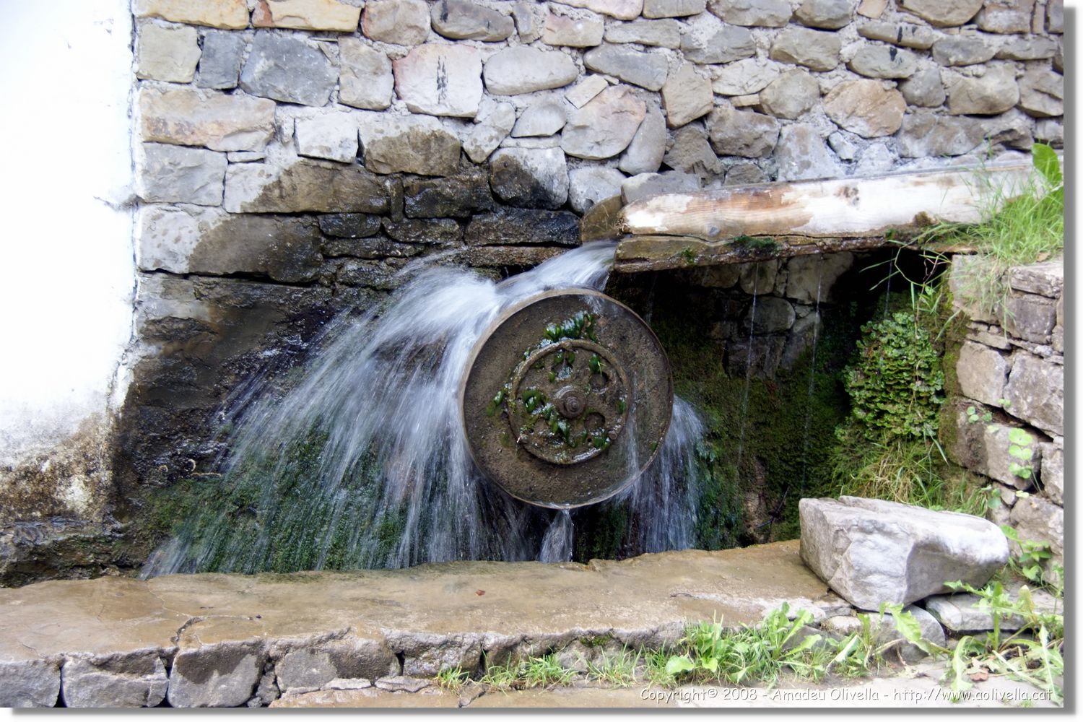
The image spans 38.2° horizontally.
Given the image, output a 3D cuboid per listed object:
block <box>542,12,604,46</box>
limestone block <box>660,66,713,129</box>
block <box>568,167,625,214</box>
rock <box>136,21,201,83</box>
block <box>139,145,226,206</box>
[{"bbox_3d":[0.069,-0.897,4.216,0.167,0.088,0.140,-1,14,-16],"label":"block"},{"bbox_3d":[0.383,-0.743,4.354,0.144,0.165,0.150,-1,14,-16],"label":"limestone block"},{"bbox_3d":[0.133,-0.476,4.347,0.159,0.137,0.150,-1,14,-16],"label":"block"},{"bbox_3d":[-1.139,-0.937,4.772,0.186,0.176,0.200,-1,8,-14],"label":"rock"},{"bbox_3d":[-1.086,-0.566,4.702,0.251,0.177,0.170,1,9,-16],"label":"block"}]

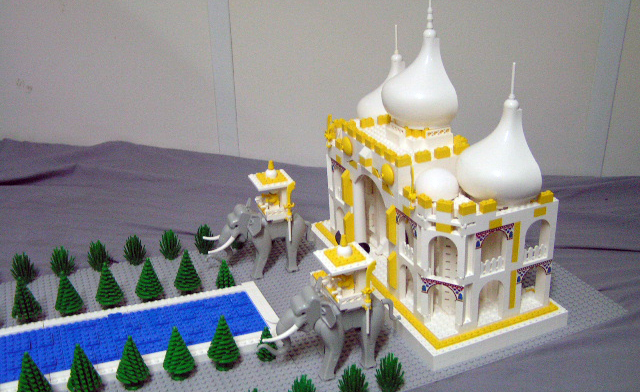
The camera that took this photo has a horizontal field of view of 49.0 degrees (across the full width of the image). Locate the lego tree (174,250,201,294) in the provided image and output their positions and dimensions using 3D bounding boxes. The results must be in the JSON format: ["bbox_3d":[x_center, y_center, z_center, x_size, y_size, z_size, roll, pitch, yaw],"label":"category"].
[{"bbox_3d":[-0.169,0.096,0.892,0.035,0.063,0.035,-8,25,-20],"label":"lego tree"}]

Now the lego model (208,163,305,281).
[{"bbox_3d":[-0.086,0.032,0.946,0.149,0.160,0.056,-12,26,-20],"label":"lego model"}]

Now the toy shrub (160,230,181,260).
[{"bbox_3d":[-0.213,0.068,0.998,0.030,0.044,0.030,-9,24,-22],"label":"toy shrub"}]

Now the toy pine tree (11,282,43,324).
[{"bbox_3d":[-0.346,0.123,0.823,0.035,0.062,0.035,-9,24,-22],"label":"toy pine tree"}]

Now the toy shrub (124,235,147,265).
[{"bbox_3d":[-0.258,0.074,0.978,0.030,0.044,0.030,-9,24,-22],"label":"toy shrub"}]

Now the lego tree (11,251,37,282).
[{"bbox_3d":[-0.386,0.092,0.914,0.029,0.044,0.029,-8,25,-20],"label":"lego tree"}]

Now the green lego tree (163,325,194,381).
[{"bbox_3d":[-0.149,0.164,0.742,0.035,0.062,0.035,-9,24,-22],"label":"green lego tree"}]

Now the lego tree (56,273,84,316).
[{"bbox_3d":[-0.301,0.116,0.839,0.035,0.063,0.035,-8,25,-20],"label":"lego tree"}]

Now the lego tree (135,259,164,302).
[{"bbox_3d":[-0.215,0.105,0.881,0.035,0.062,0.035,-9,24,-22],"label":"lego tree"}]

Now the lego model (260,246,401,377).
[{"bbox_3d":[0.013,0.114,0.747,0.163,0.149,0.057,-9,23,-20],"label":"lego model"}]

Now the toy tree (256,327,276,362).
[{"bbox_3d":[-0.059,0.162,0.774,0.021,0.040,0.021,1,23,0],"label":"toy tree"}]

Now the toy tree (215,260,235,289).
[{"bbox_3d":[-0.125,0.101,0.913,0.021,0.040,0.021,-8,25,-20],"label":"toy tree"}]

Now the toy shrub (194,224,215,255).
[{"bbox_3d":[-0.167,0.062,1.018,0.030,0.044,0.030,-9,24,-22],"label":"toy shrub"}]

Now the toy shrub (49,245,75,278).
[{"bbox_3d":[-0.344,0.087,0.939,0.030,0.044,0.030,-9,24,-22],"label":"toy shrub"}]

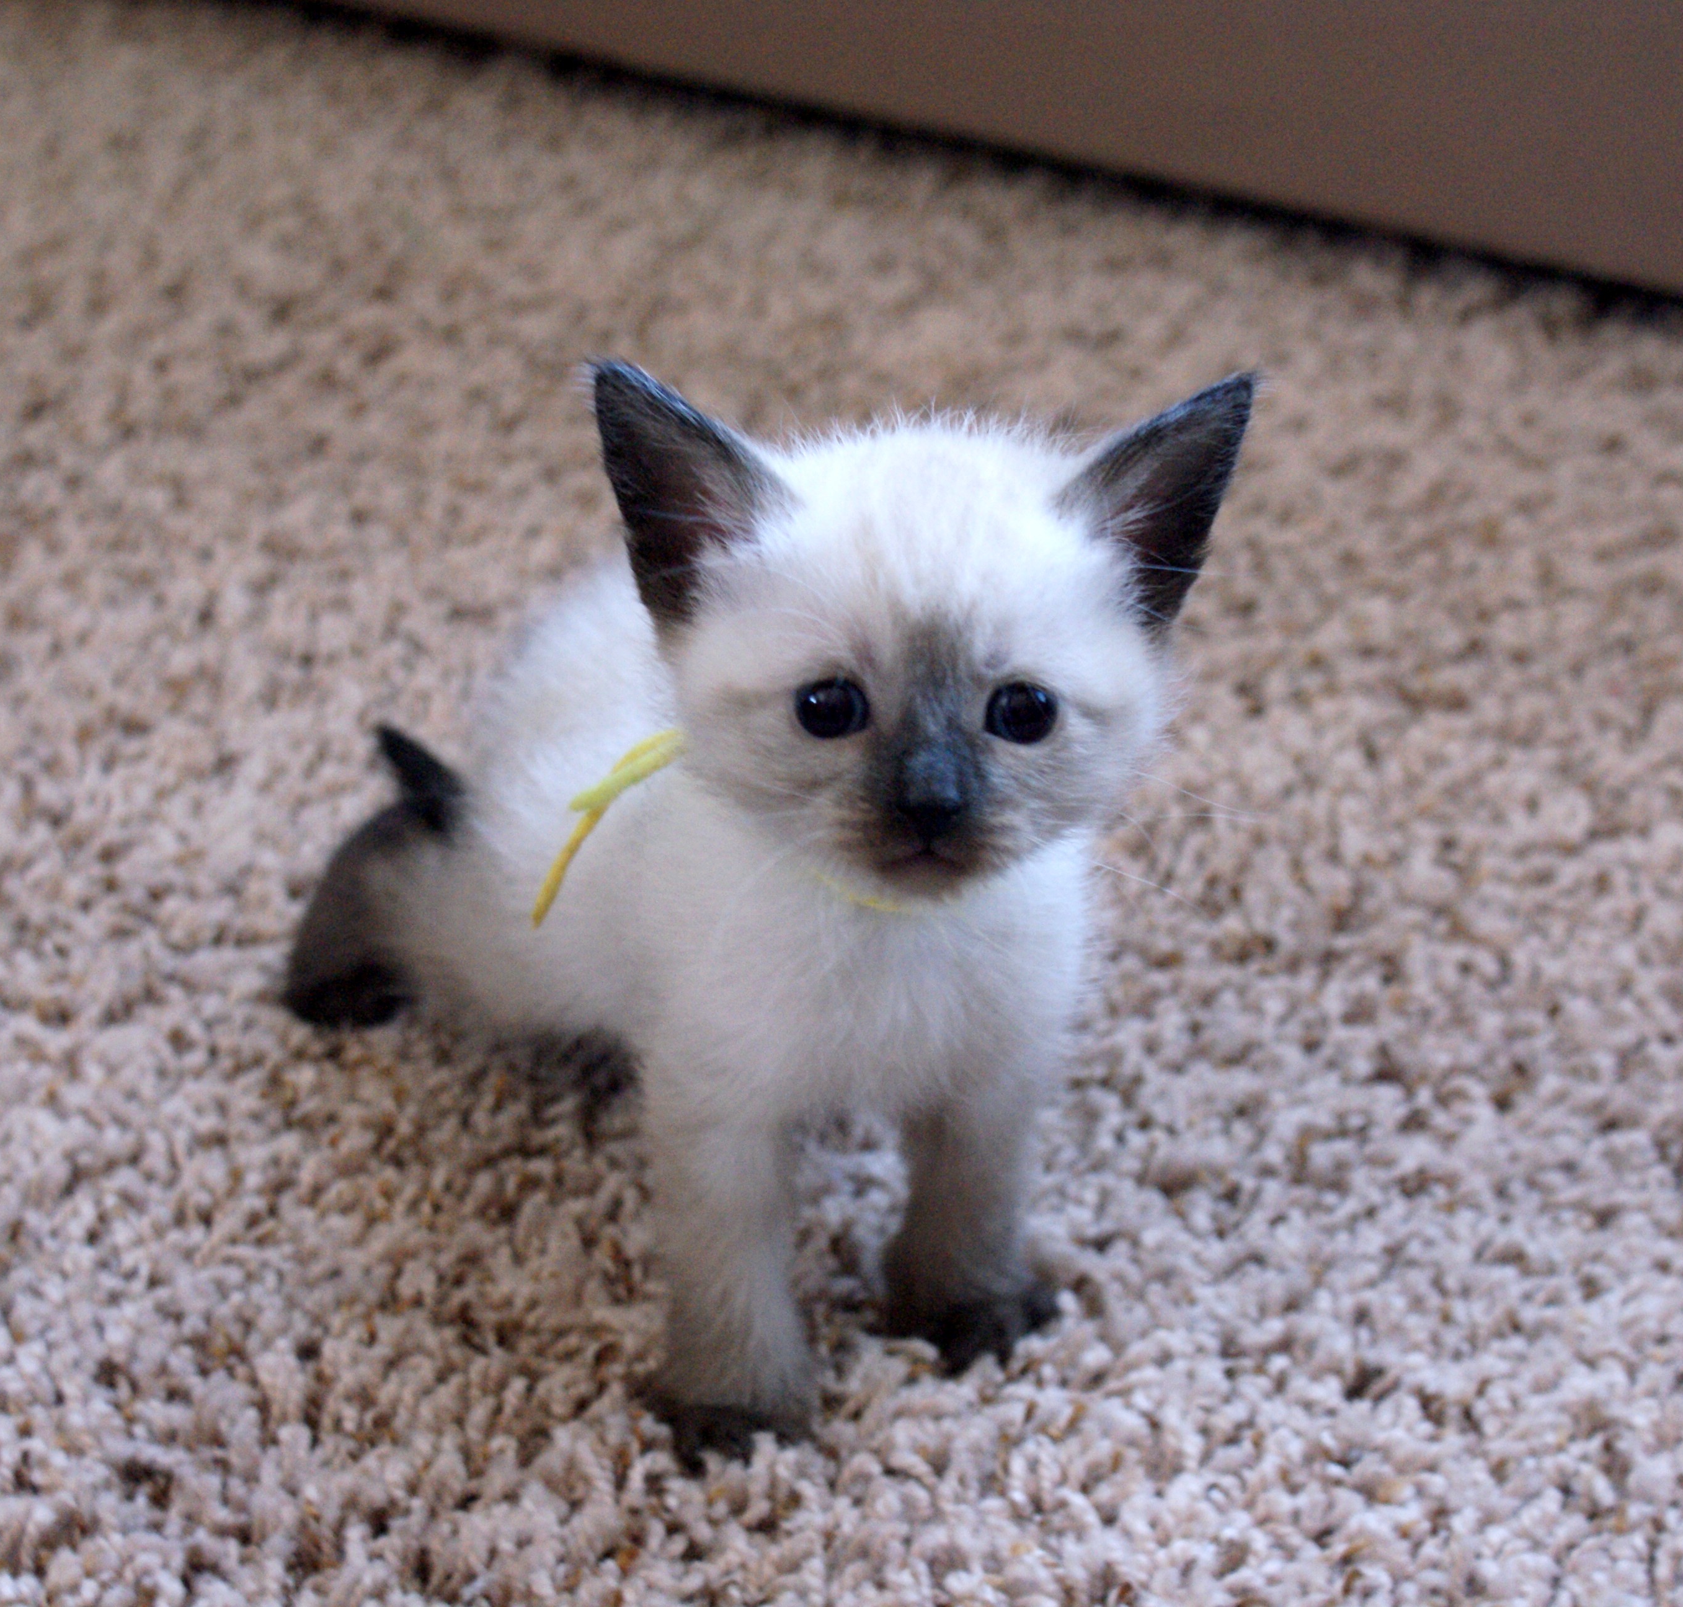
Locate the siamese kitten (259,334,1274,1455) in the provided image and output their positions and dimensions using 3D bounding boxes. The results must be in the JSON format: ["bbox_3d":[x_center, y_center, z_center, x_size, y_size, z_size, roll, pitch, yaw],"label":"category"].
[{"bbox_3d":[-0.017,-0.011,0.757,0.093,0.164,0.183,-14,31,-24],"label":"siamese kitten"}]

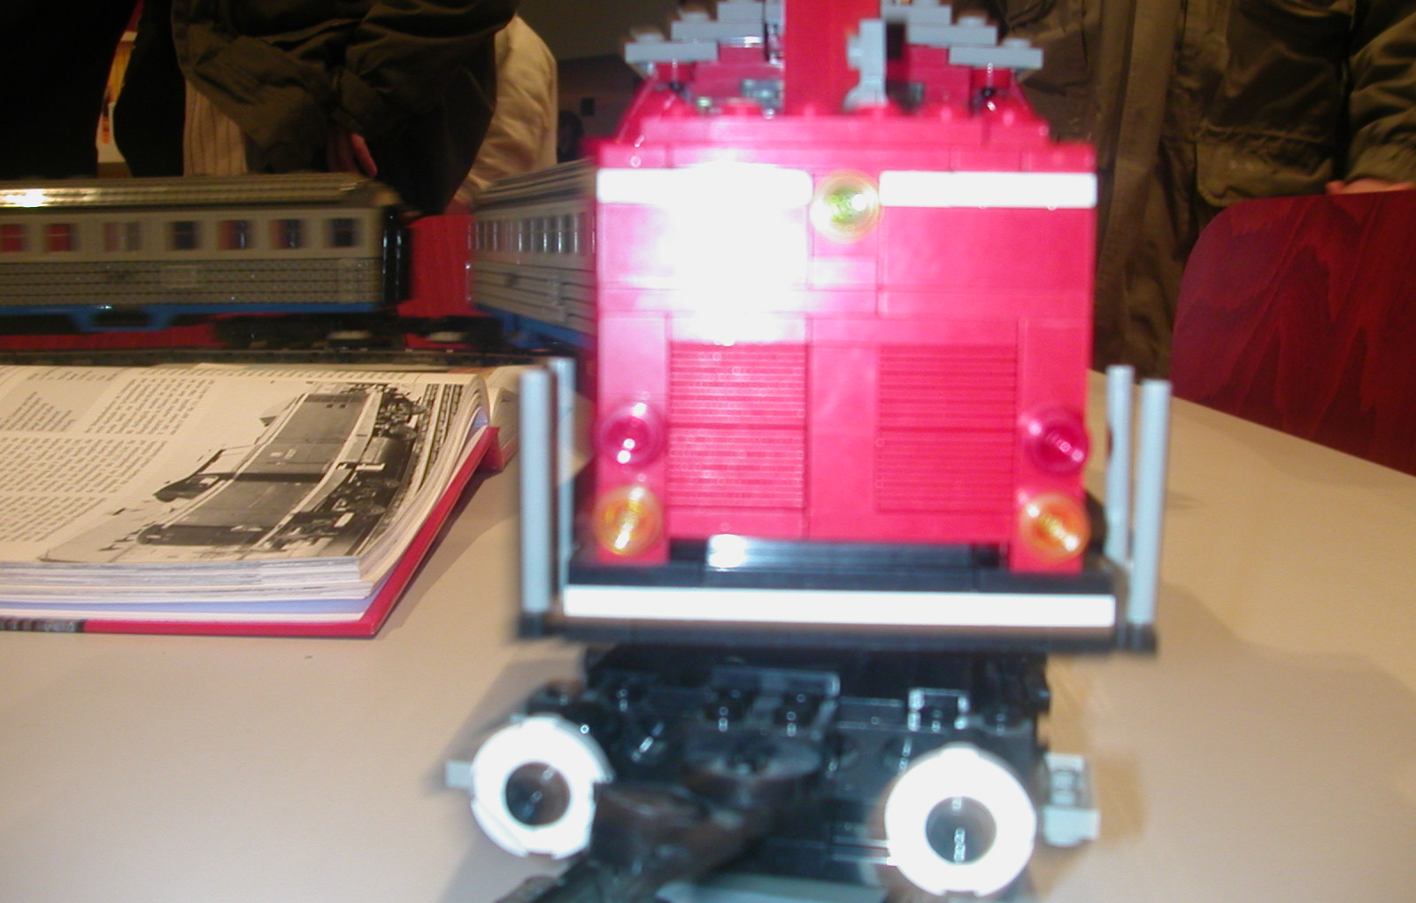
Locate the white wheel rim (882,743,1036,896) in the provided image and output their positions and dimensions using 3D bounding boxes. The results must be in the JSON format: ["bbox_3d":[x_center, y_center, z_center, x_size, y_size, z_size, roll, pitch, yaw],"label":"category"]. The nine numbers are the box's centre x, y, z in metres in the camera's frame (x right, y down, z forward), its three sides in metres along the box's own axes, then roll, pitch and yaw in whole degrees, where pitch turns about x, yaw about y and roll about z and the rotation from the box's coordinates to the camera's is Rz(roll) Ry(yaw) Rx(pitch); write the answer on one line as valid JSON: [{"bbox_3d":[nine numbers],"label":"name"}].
[{"bbox_3d":[0.027,0.040,0.164,0.016,0.016,0.005,2,7,14],"label":"white wheel rim"}]

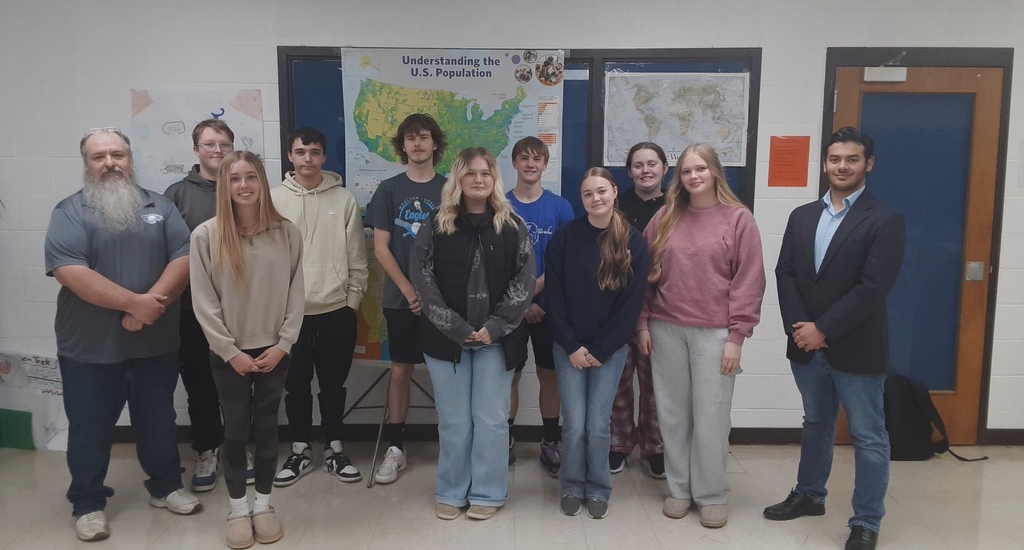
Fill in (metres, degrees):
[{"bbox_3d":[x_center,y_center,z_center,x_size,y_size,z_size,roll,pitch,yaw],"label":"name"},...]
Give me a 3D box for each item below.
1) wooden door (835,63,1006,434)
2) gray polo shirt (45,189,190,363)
[{"bbox_3d":[2.236,-0.074,4.520,0.914,2.125,0.045,0,7,0],"label":"wooden door"},{"bbox_3d":[-1.736,-0.002,3.505,0.590,0.755,0.380,-4,8,-28],"label":"gray polo shirt"}]

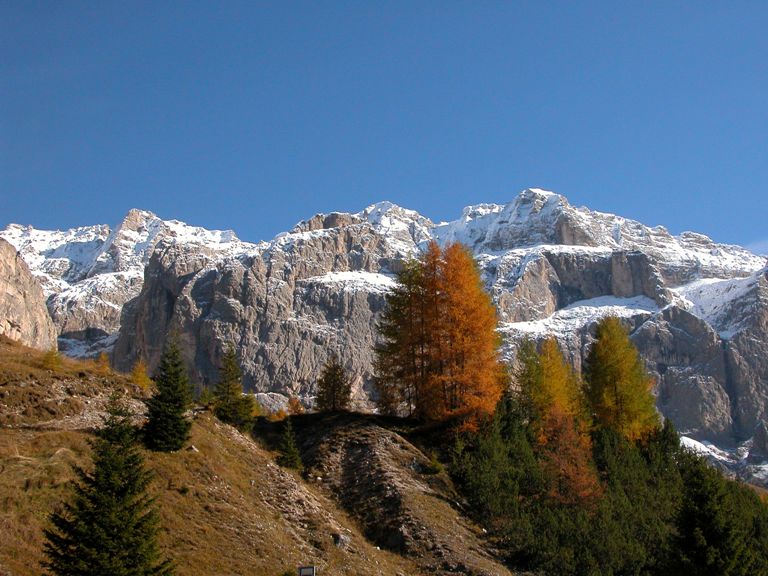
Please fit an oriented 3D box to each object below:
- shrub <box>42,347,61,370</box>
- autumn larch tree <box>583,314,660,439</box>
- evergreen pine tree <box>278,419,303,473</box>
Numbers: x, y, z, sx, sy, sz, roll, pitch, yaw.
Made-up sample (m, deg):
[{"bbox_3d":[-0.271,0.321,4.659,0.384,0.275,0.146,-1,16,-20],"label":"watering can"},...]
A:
[{"bbox_3d":[-20.850,4.421,64.000,1.110,1.500,1.080,0,-9,0],"label":"shrub"},{"bbox_3d":[13.032,5.240,56.000,3.980,7.350,3.900,0,-9,0],"label":"autumn larch tree"},{"bbox_3d":[-3.796,6.327,41.000,1.020,2.170,1.000,0,-9,0],"label":"evergreen pine tree"}]

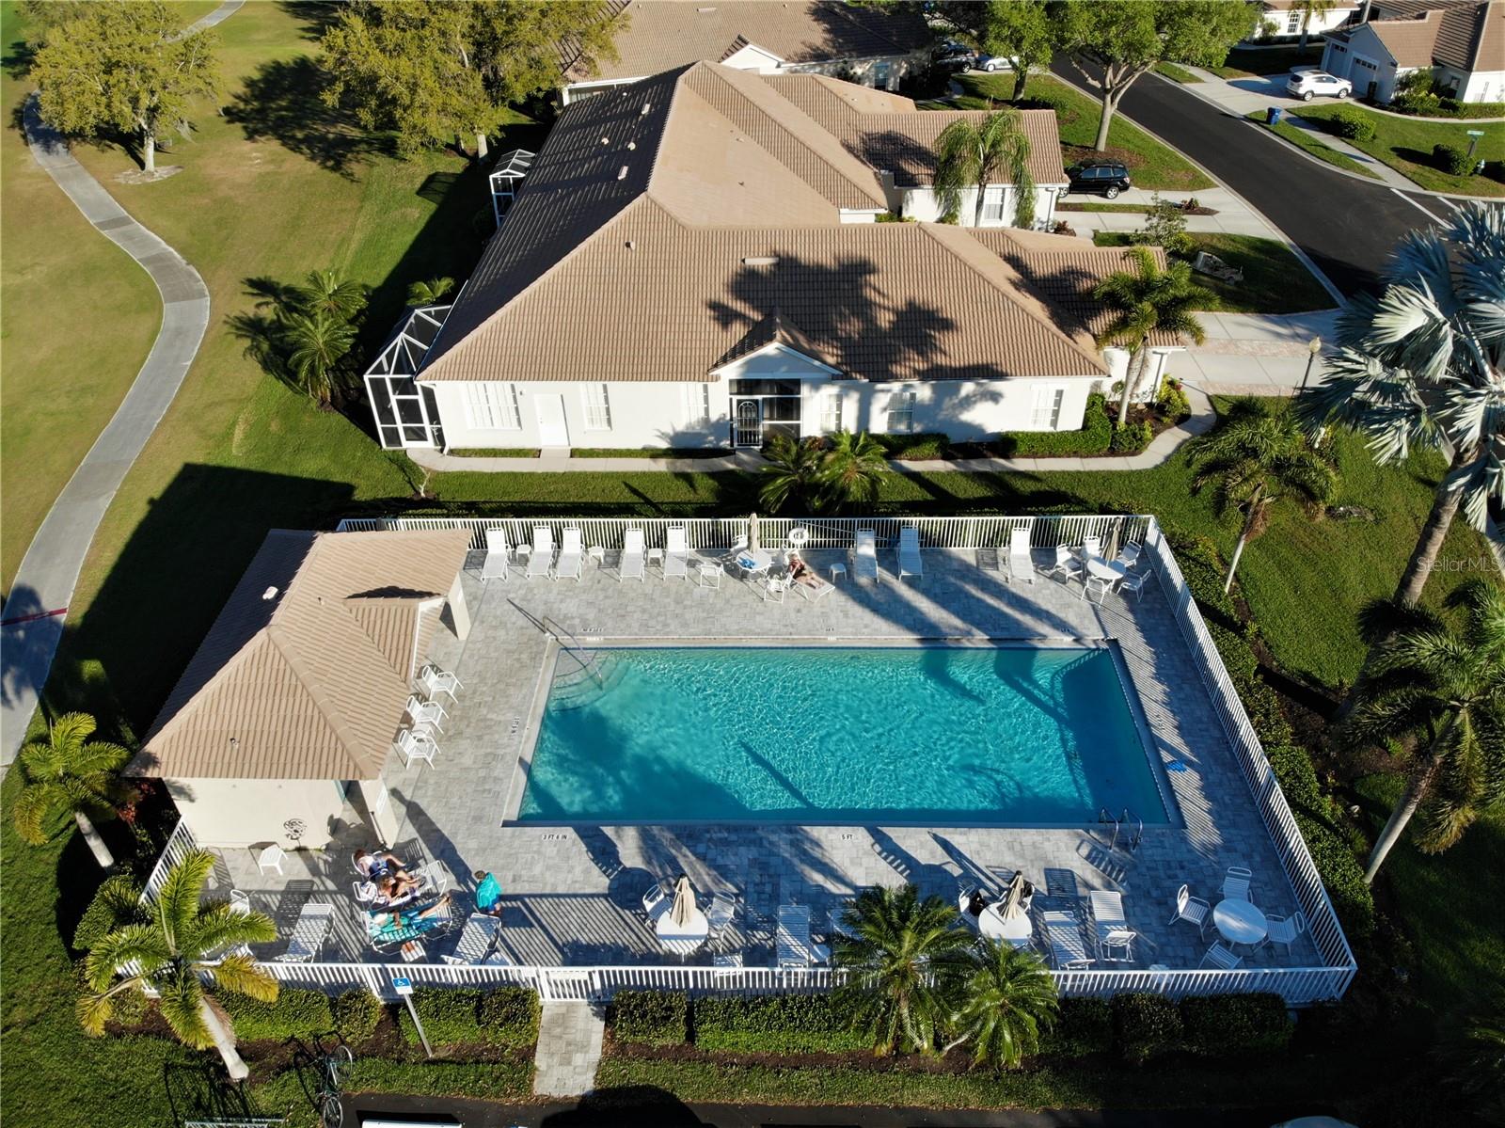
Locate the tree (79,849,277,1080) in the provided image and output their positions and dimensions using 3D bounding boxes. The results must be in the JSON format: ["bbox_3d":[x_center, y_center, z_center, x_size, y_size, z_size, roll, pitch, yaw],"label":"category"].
[{"bbox_3d":[-10.109,8.039,18.953,3.500,4.800,3.400,0,39,1],"label":"tree"}]

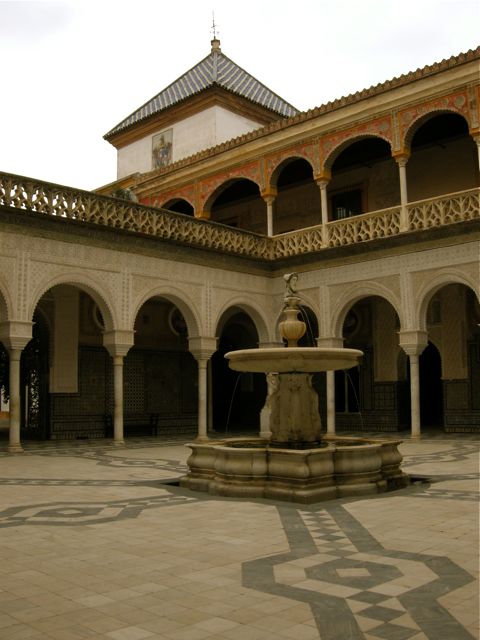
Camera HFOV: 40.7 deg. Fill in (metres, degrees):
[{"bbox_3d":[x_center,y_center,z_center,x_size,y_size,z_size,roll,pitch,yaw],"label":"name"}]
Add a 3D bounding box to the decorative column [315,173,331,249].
[{"bbox_3d":[3.578,-4.629,27.928,0.458,3.165,0.458,6,-10,-44],"label":"decorative column"}]

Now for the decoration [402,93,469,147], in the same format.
[{"bbox_3d":[7.327,-7.435,24.358,0.316,1.529,2.798,6,-10,-44],"label":"decoration"}]

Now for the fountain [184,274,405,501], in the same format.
[{"bbox_3d":[1.014,1.104,12.356,3.097,4.009,3.097,6,-10,-44],"label":"fountain"}]

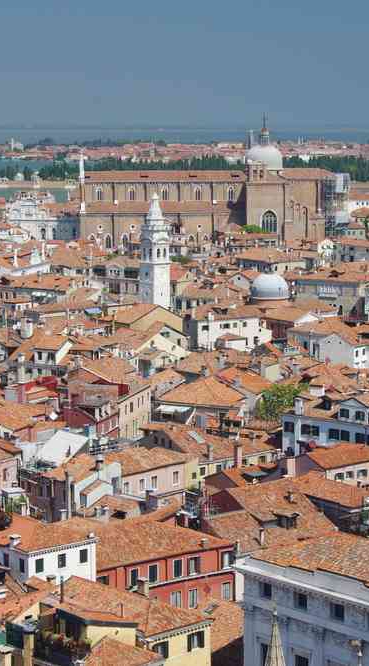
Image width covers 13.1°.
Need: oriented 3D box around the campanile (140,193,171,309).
[{"bbox_3d":[-6.700,-9.986,369.947,5.300,43.600,5.300,-6,10,-39],"label":"campanile"}]

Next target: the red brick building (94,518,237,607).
[{"bbox_3d":[-4.913,29.395,167.768,17.400,19.200,11.500,-5,9,-35],"label":"red brick building"}]

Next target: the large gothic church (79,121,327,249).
[{"bbox_3d":[9.000,-54.611,641.426,102.000,60.000,46.000,0,8,0],"label":"large gothic church"}]

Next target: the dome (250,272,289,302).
[{"bbox_3d":[19.700,-10.815,373.872,8.800,6.300,8.800,0,8,0],"label":"dome"}]

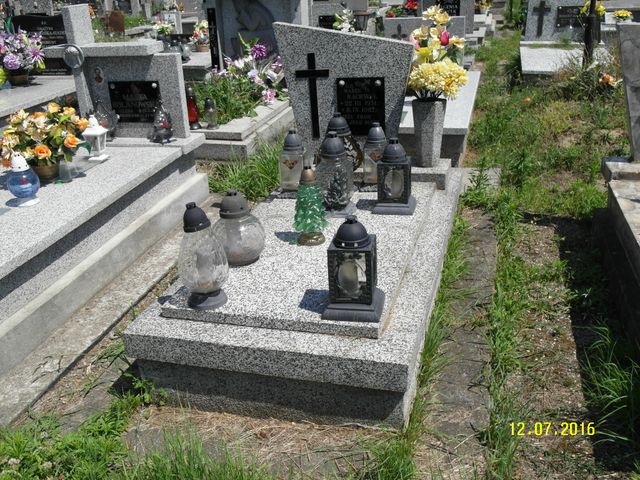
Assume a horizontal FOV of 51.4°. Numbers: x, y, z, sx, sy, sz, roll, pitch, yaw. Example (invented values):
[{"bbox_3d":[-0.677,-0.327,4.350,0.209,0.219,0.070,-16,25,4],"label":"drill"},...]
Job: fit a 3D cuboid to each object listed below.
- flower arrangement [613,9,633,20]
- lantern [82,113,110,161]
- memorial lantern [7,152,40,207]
[{"bbox_3d":[3.708,-2.758,8.160,0.252,0.192,0.240,3,26,17],"label":"flower arrangement"},{"bbox_3d":[-1.194,-0.553,3.547,0.107,0.223,0.107,4,24,16],"label":"lantern"},{"bbox_3d":[-1.303,-0.276,2.914,0.145,0.234,0.145,4,24,16],"label":"memorial lantern"}]

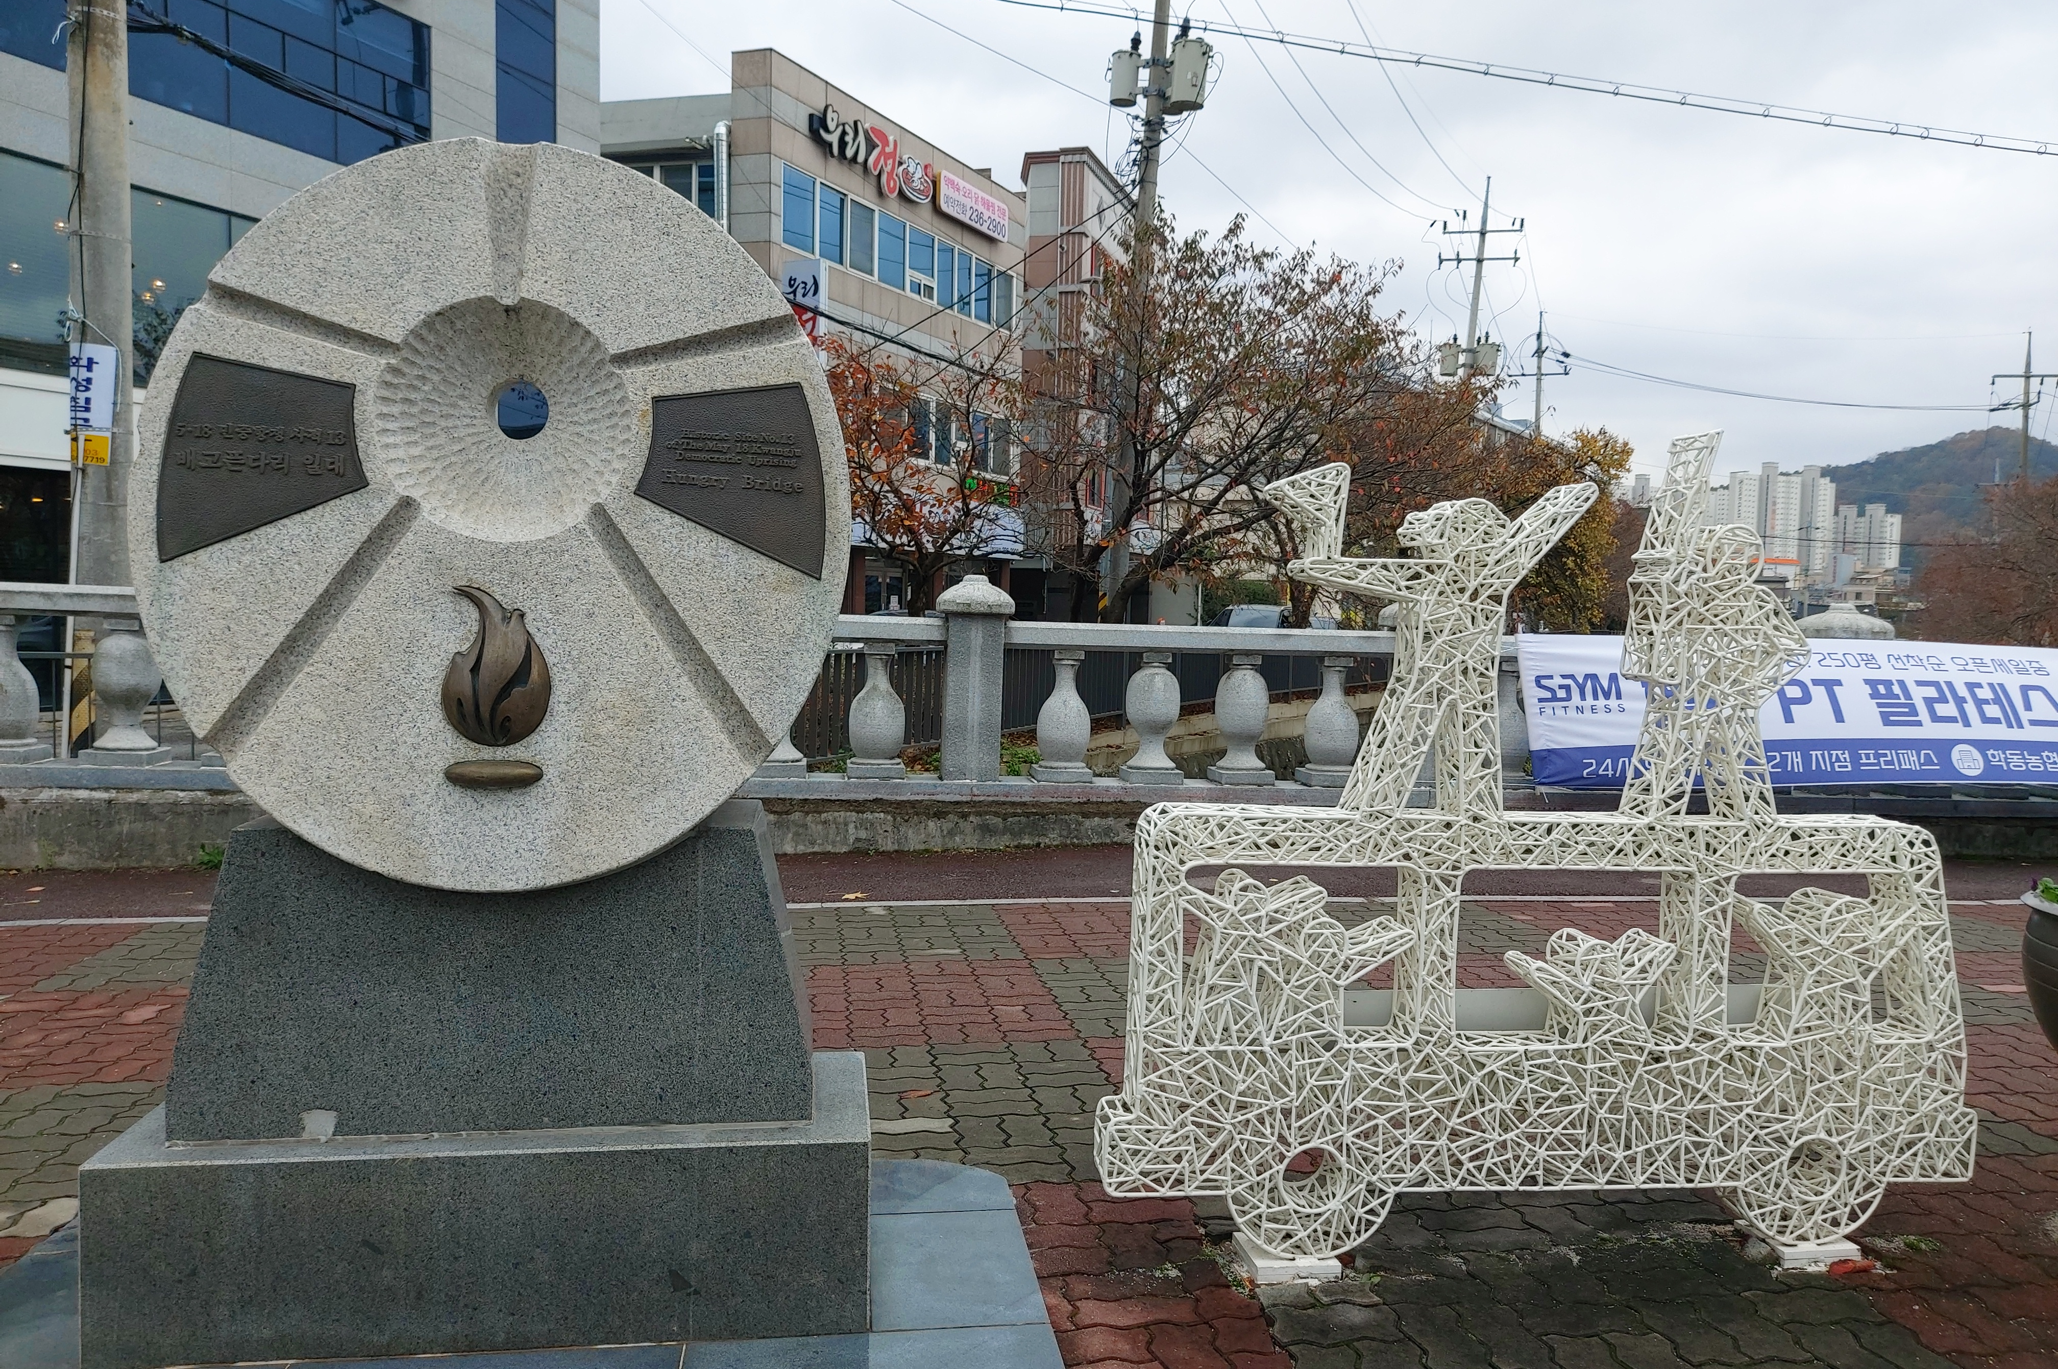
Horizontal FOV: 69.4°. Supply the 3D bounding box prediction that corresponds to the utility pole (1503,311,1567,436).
[{"bbox_3d":[22.917,-9.067,67.366,2.500,15.520,0.600,2,3,25],"label":"utility pole"}]

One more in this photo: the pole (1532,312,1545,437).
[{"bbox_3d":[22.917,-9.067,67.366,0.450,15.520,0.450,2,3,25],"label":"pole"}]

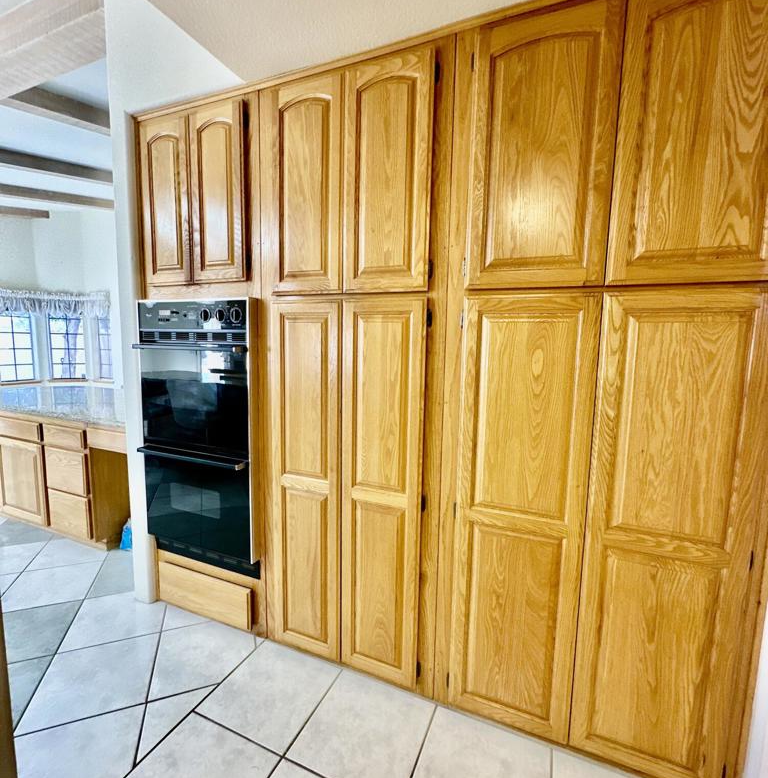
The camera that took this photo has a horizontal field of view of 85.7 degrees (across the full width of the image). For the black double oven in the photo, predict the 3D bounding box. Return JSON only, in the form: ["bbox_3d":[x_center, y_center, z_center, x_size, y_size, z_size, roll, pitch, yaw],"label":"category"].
[{"bbox_3d":[-0.784,0.210,2.191,0.681,1.292,0.620,4,7,23],"label":"black double oven"}]

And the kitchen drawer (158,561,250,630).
[{"bbox_3d":[-0.810,1.005,2.268,0.612,0.215,0.450,4,7,23],"label":"kitchen drawer"}]

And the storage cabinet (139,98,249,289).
[{"bbox_3d":[-0.760,-0.884,2.122,0.641,0.768,0.570,4,7,23],"label":"storage cabinet"}]

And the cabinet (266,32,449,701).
[{"bbox_3d":[-0.048,-0.025,1.913,0.819,2.406,0.600,4,7,23],"label":"cabinet"}]

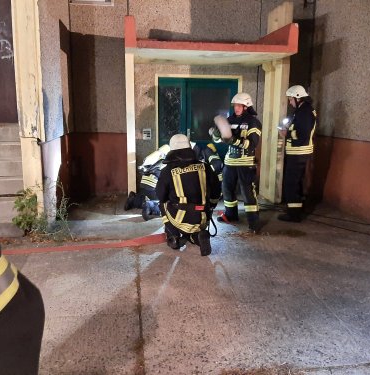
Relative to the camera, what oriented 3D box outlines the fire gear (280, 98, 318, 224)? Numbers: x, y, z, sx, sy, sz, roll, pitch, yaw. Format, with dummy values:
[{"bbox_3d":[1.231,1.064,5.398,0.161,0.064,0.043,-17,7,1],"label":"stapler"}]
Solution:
[{"bbox_3d":[1.596,-0.350,5.351,0.500,1.660,0.540,4,11,17],"label":"fire gear"}]

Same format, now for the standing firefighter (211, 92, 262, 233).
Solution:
[{"bbox_3d":[0.691,-0.340,4.972,0.560,1.760,0.540,9,14,40],"label":"standing firefighter"}]

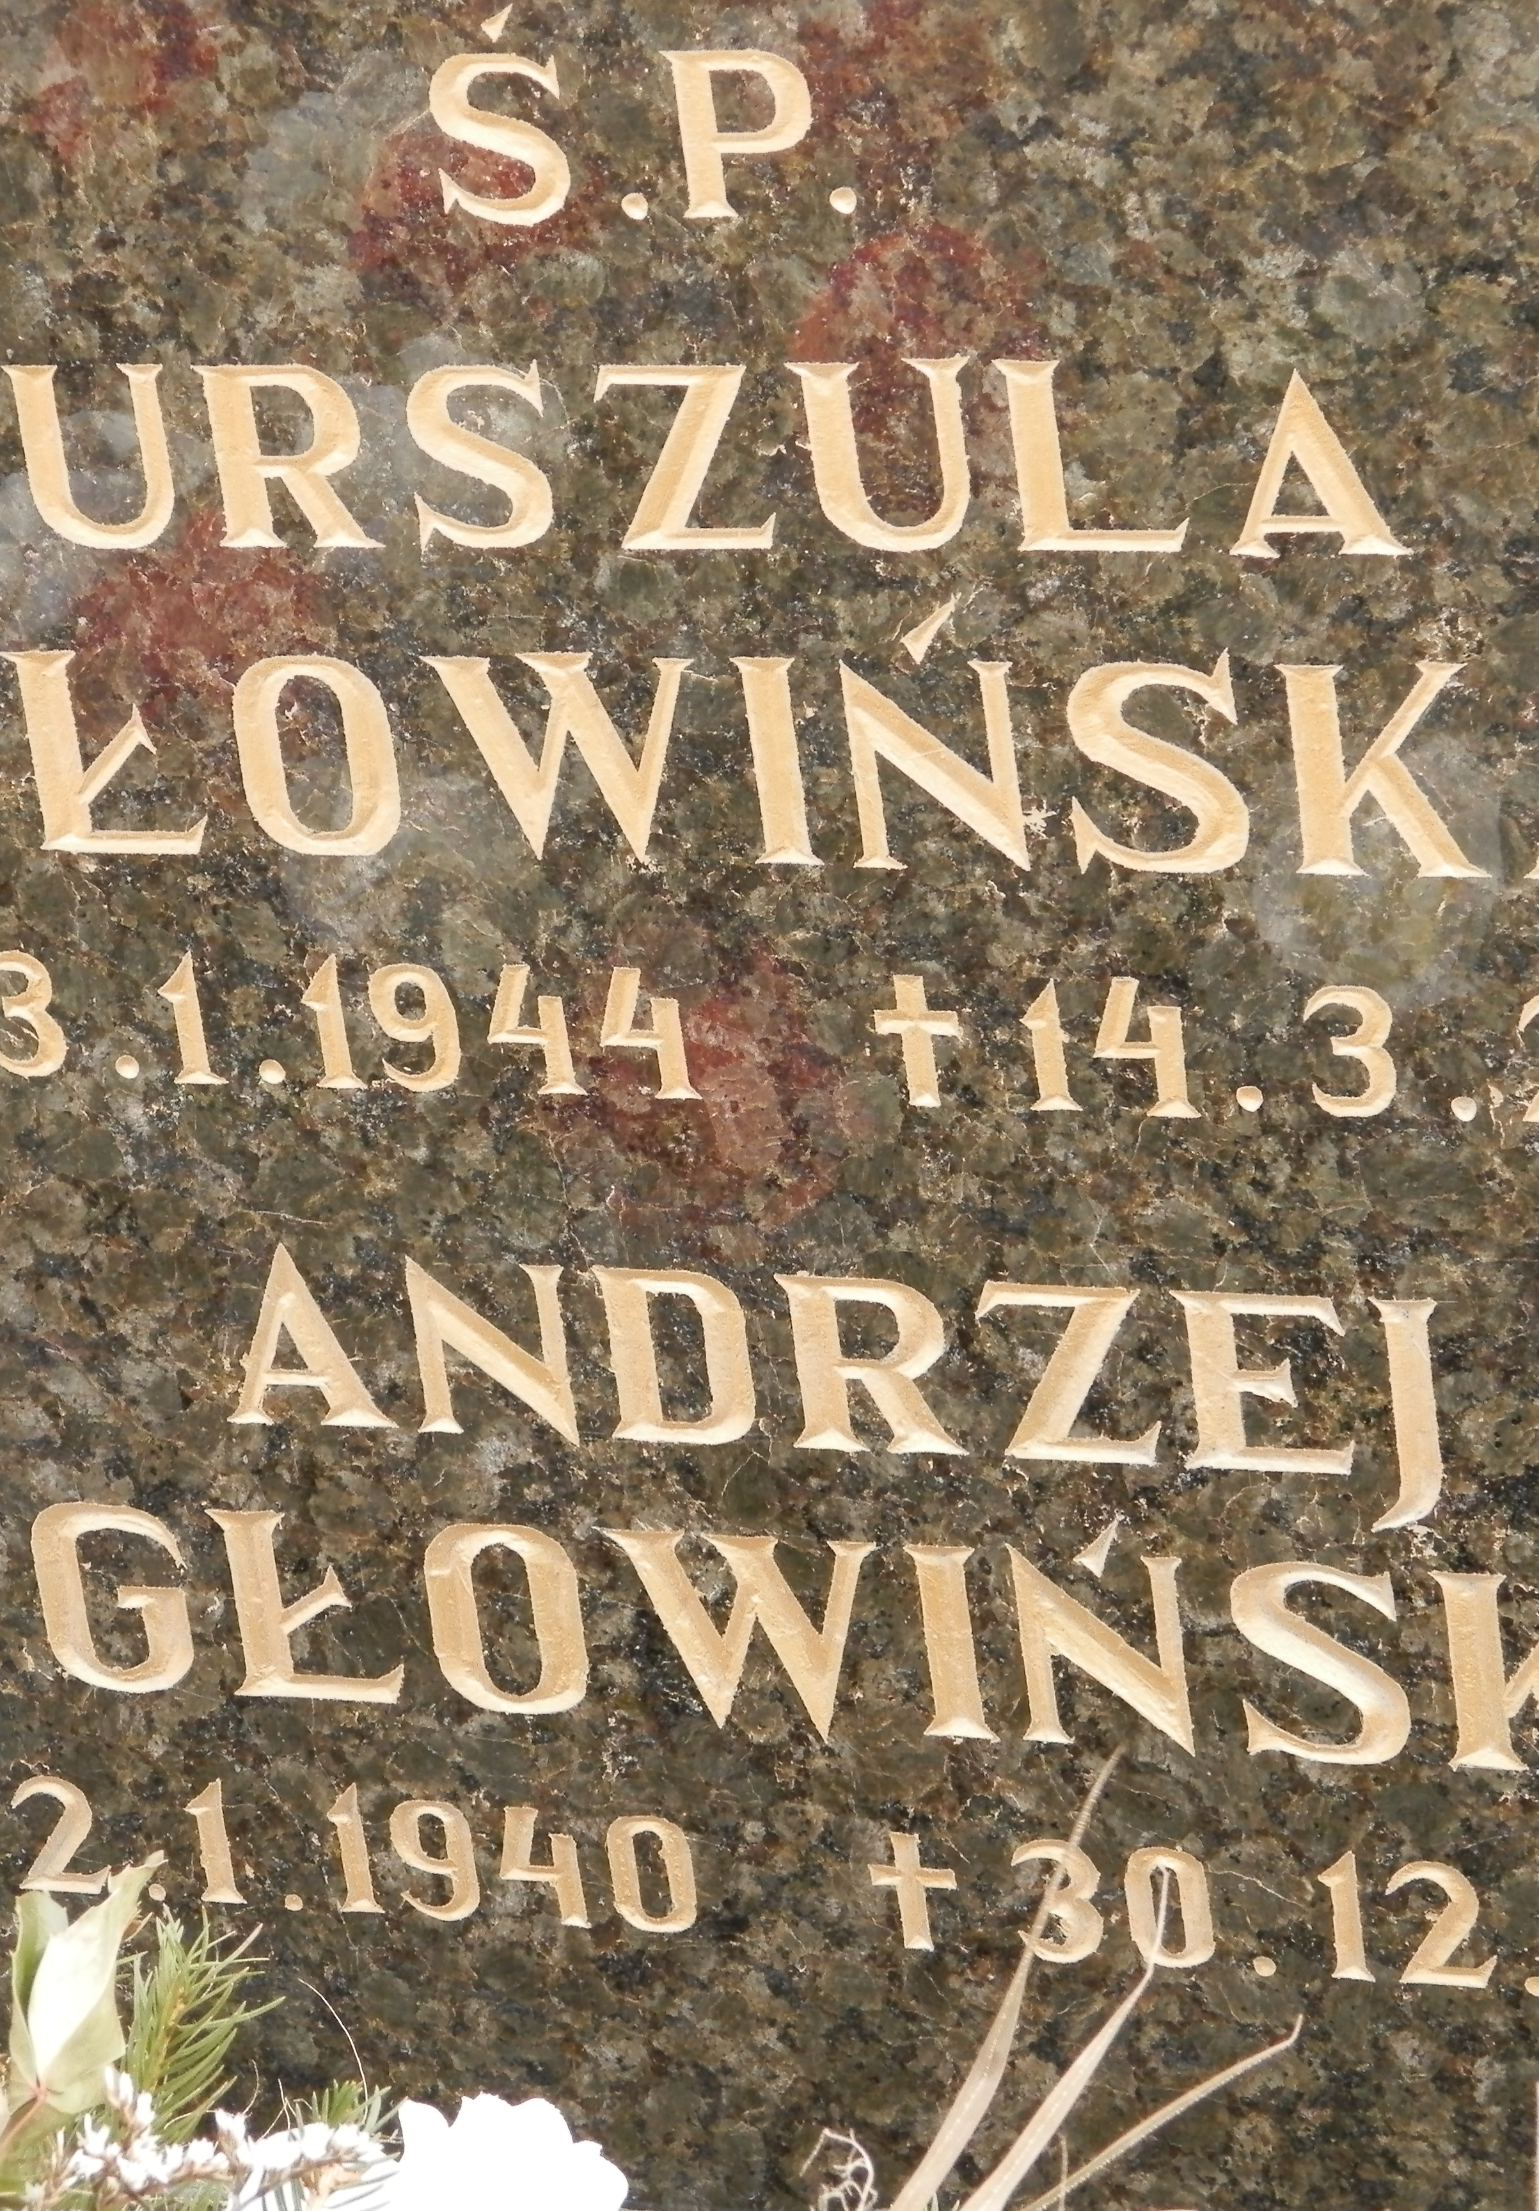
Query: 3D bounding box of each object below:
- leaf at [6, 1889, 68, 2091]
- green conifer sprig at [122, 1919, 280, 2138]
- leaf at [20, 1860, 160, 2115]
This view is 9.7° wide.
[{"bbox_3d":[-0.172,0.207,2.115,0.016,0.043,0.017,-9,25,0],"label":"leaf"},{"bbox_3d":[-0.135,0.218,2.130,0.036,0.046,0.028,-9,25,0],"label":"green conifer sprig"},{"bbox_3d":[-0.159,0.206,2.110,0.032,0.053,0.024,-9,25,0],"label":"leaf"}]

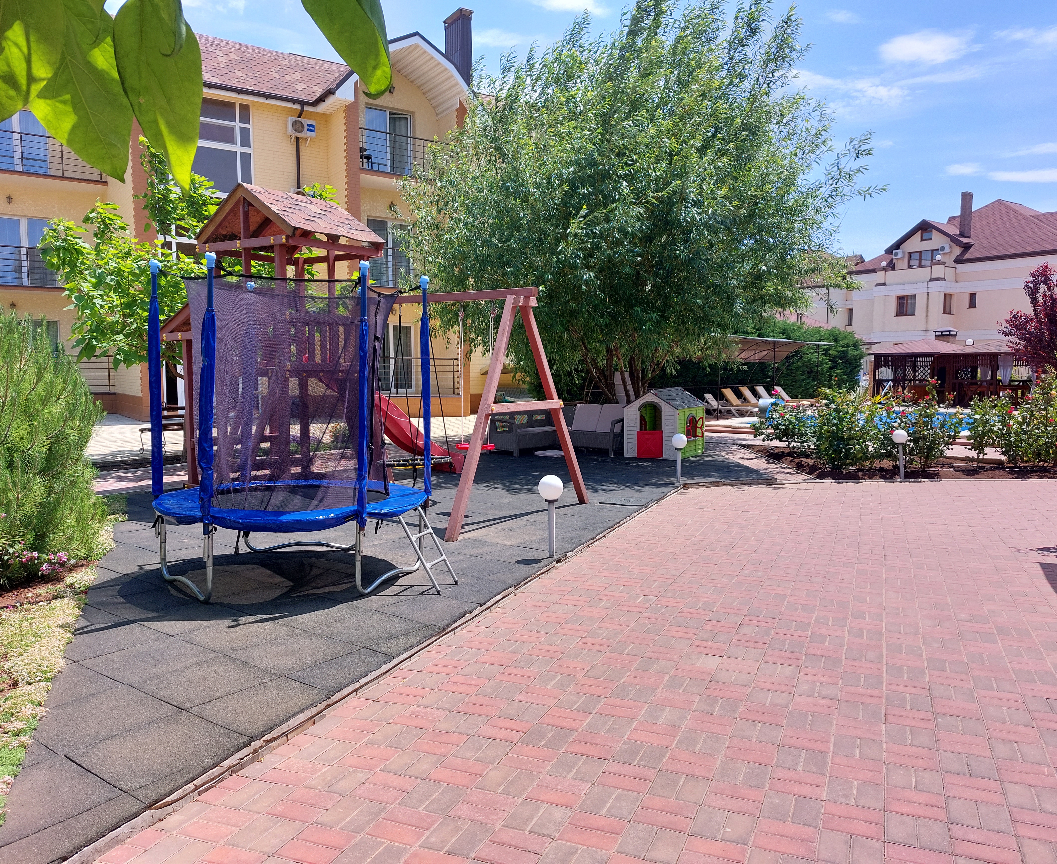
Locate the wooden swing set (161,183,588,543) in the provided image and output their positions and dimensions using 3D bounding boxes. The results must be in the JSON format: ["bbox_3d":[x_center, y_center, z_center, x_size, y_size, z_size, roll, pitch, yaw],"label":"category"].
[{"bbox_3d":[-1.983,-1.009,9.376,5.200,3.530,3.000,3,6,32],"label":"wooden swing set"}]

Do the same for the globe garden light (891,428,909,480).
[{"bbox_3d":[4.865,0.298,10.396,0.200,0.675,0.200,0,5,0],"label":"globe garden light"}]

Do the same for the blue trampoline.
[{"bbox_3d":[-1.647,-0.067,5.970,2.170,2.250,2.000,0,5,0],"label":"blue trampoline"}]

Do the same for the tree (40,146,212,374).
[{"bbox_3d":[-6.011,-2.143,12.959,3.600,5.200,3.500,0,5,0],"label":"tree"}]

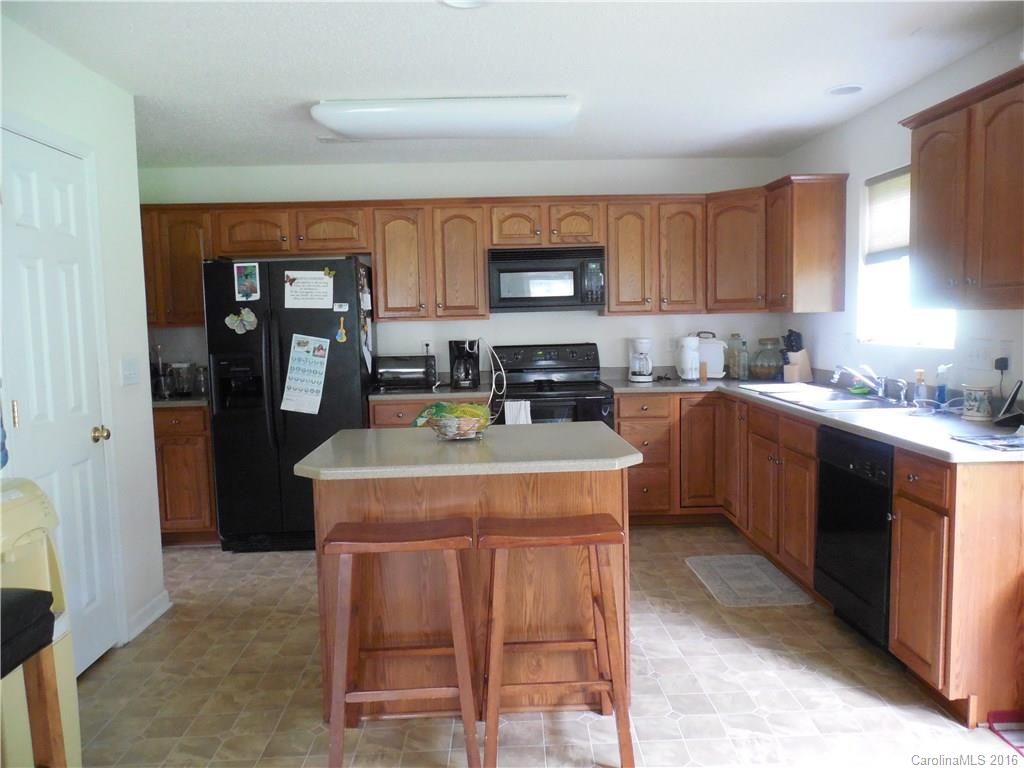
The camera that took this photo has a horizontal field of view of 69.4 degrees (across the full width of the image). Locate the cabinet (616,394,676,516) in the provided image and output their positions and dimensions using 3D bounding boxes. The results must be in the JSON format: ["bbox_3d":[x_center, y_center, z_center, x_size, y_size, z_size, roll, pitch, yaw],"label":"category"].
[{"bbox_3d":[0.832,0.436,4.937,0.377,0.815,0.615,-2,5,-2],"label":"cabinet"}]

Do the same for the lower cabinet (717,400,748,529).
[{"bbox_3d":[1.649,0.460,4.504,0.628,0.770,0.490,-1,5,-1],"label":"lower cabinet"}]

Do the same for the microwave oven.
[{"bbox_3d":[0.229,-0.697,5.033,0.761,0.424,0.390,-1,5,-1],"label":"microwave oven"}]

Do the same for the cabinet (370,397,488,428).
[{"bbox_3d":[-0.505,0.489,4.883,0.740,0.845,0.615,-2,5,-2],"label":"cabinet"}]

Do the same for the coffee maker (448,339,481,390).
[{"bbox_3d":[-0.316,-0.129,4.930,0.189,0.334,0.240,-2,5,-2],"label":"coffee maker"}]

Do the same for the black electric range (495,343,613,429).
[{"bbox_3d":[0.253,0.352,4.907,0.762,1.185,0.660,-2,5,-2],"label":"black electric range"}]

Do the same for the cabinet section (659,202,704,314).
[{"bbox_3d":[1.112,-0.838,4.991,0.330,0.730,0.320,-1,5,-2],"label":"cabinet section"}]

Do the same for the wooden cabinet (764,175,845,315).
[{"bbox_3d":[1.749,-0.818,4.417,0.335,0.772,0.379,-2,5,-2],"label":"wooden cabinet"}]

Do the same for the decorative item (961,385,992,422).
[{"bbox_3d":[1.914,0.080,3.069,0.125,0.134,0.125,-2,5,-2],"label":"decorative item"}]

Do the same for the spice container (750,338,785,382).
[{"bbox_3d":[1.758,-0.169,5.087,0.237,0.298,0.237,-1,5,-1],"label":"spice container"}]

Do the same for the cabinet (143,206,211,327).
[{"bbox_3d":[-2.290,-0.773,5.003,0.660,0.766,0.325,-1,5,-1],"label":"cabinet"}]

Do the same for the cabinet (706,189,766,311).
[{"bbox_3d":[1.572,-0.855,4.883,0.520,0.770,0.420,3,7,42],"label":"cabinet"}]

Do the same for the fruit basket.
[{"bbox_3d":[-0.228,0.144,2.897,0.280,0.124,0.240,-1,5,-1],"label":"fruit basket"}]

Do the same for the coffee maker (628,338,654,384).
[{"bbox_3d":[0.878,-0.164,5.021,0.165,0.294,0.220,-1,6,4],"label":"coffee maker"}]

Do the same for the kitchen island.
[{"bbox_3d":[-0.153,0.677,2.971,1.210,0.898,0.865,-2,5,-2],"label":"kitchen island"}]

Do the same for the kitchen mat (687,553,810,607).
[{"bbox_3d":[1.209,1.016,3.843,0.421,0.013,0.727,-2,5,-2],"label":"kitchen mat"}]

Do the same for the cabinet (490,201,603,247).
[{"bbox_3d":[0.220,-1.068,5.035,0.761,0.300,0.325,-1,5,-1],"label":"cabinet"}]

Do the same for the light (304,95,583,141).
[{"bbox_3d":[-0.330,-1.381,3.854,1.310,0.110,0.420,-1,5,-1],"label":"light"}]

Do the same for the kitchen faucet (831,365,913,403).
[{"bbox_3d":[1.794,0.013,3.732,0.255,0.168,0.310,-2,5,-2],"label":"kitchen faucet"}]

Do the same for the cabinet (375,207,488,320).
[{"bbox_3d":[-0.544,-0.815,5.039,0.774,0.764,0.325,-1,5,-1],"label":"cabinet"}]

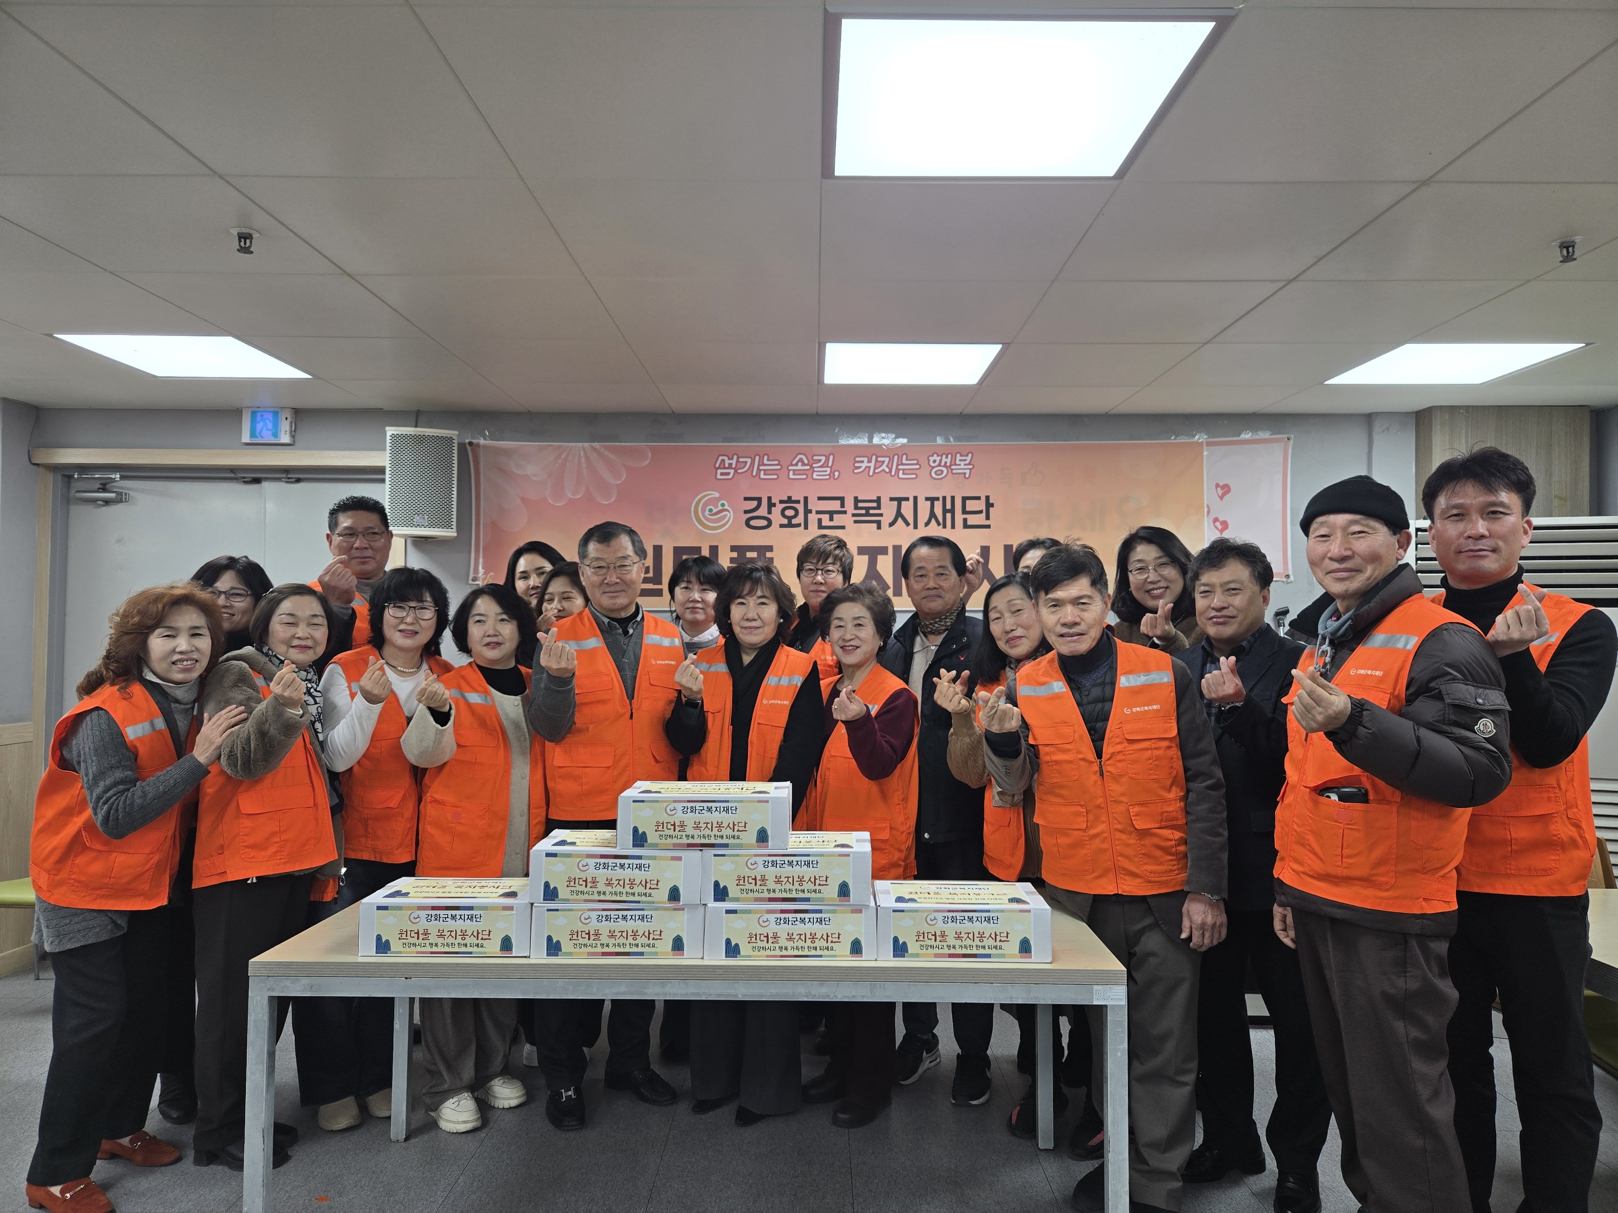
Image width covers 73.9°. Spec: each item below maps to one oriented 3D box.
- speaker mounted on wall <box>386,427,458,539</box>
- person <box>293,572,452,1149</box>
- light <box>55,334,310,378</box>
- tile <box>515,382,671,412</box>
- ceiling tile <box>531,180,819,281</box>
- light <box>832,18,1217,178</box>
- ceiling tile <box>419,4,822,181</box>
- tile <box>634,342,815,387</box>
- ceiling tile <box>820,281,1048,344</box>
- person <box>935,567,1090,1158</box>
[{"bbox_3d":[-1.490,-0.479,4.175,0.260,0.400,0.250,1,-1,-18],"label":"speaker mounted on wall"},{"bbox_3d":[-1.268,0.692,3.164,0.480,1.606,0.360,1,-1,-15],"label":"person"},{"bbox_3d":[-2.067,-0.857,3.639,0.580,0.050,0.580,0,-1,0],"label":"light"},{"bbox_3d":[-0.865,-0.825,4.198,0.600,0.020,0.530,0,-1,0],"label":"tile"},{"bbox_3d":[-0.273,-0.855,2.431,0.600,0.020,0.600,0,-1,0],"label":"ceiling tile"},{"bbox_3d":[0.325,-0.872,1.830,0.580,0.050,0.580,0,-1,0],"label":"light"},{"bbox_3d":[-0.277,-0.865,1.838,0.600,0.020,0.600,0,-1,0],"label":"ceiling tile"},{"bbox_3d":[-0.268,-0.831,3.632,0.600,0.020,0.600,0,-1,0],"label":"tile"},{"bbox_3d":[0.329,-0.836,3.017,0.600,0.020,0.600,0,-1,0],"label":"ceiling tile"},{"bbox_3d":[0.608,0.700,3.046,0.500,1.590,0.420,0,-1,9],"label":"person"}]

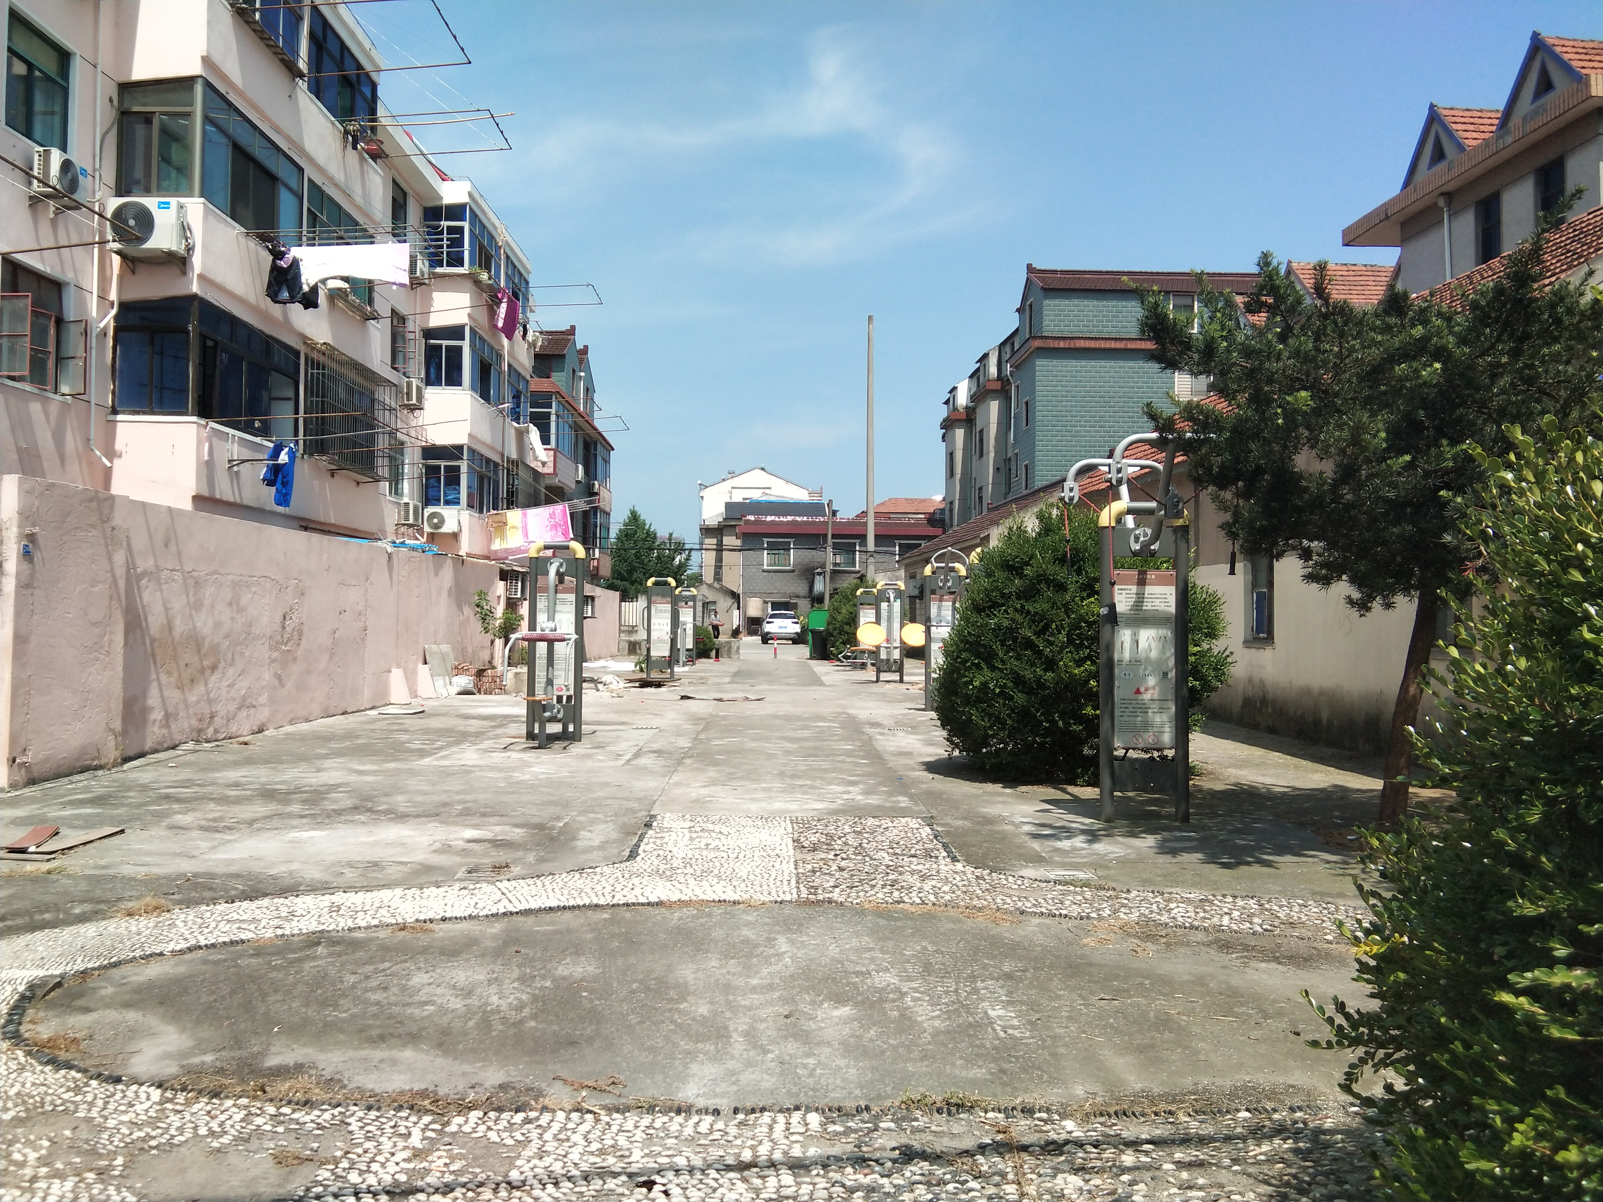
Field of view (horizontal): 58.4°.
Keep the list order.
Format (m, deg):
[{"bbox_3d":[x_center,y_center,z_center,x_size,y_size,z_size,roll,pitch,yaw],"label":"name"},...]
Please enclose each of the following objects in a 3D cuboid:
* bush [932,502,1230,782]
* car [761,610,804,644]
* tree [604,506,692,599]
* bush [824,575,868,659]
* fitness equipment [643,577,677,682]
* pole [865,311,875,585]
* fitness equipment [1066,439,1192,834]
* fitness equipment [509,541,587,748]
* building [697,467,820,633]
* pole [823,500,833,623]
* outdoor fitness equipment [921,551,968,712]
[{"bbox_3d":[2.589,0.326,13.250,2.760,2.460,2.650,0,-1,-1],"label":"bush"},{"bbox_3d":[-0.960,1.250,71.000,1.860,1.660,4.500,0,-1,-1],"label":"car"},{"bbox_3d":[-8.188,-1.398,76.000,4.800,7.100,4.600,0,-1,-1],"label":"tree"},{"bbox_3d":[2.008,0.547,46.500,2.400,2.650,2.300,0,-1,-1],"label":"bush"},{"bbox_3d":[-3.107,0.607,31.800,0.780,2.250,0.600,0,-1,-1],"label":"fitness equipment"},{"bbox_3d":[2.469,-4.136,51.000,0.330,12.100,0.330,0,-1,-1],"label":"pole"},{"bbox_3d":[2.369,0.234,9.930,0.770,2.580,1.600,0,-1,-1],"label":"fitness equipment"},{"bbox_3d":[-2.768,0.453,16.150,0.720,2.260,2.400,0,-1,-1],"label":"fitness equipment"},{"bbox_3d":[-2.919,-3.600,97.000,8.400,11.400,10.500,0,-1,-1],"label":"building"},{"bbox_3d":[1.191,-1.252,65.000,0.240,6.600,0.240,2,-1,-1],"label":"pole"},{"bbox_3d":[2.136,0.446,21.200,0.690,2.370,1.100,0,-1,-1],"label":"outdoor fitness equipment"}]

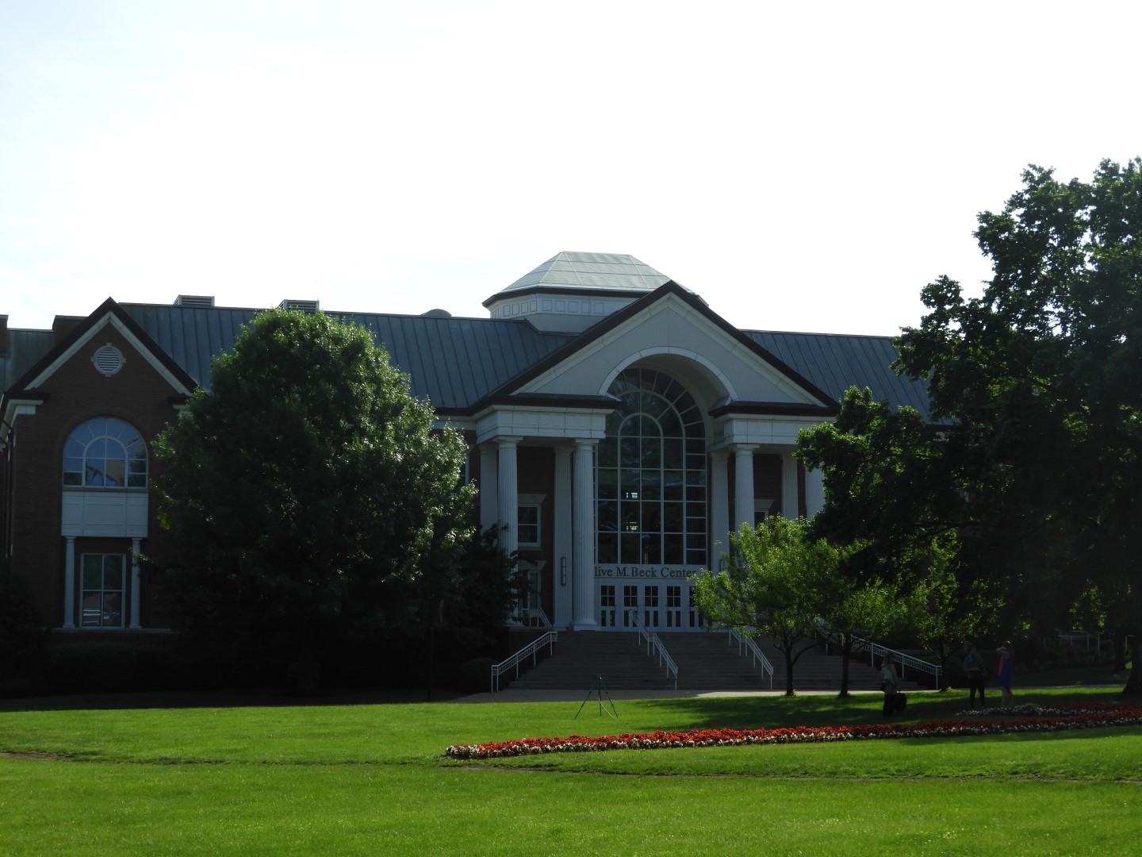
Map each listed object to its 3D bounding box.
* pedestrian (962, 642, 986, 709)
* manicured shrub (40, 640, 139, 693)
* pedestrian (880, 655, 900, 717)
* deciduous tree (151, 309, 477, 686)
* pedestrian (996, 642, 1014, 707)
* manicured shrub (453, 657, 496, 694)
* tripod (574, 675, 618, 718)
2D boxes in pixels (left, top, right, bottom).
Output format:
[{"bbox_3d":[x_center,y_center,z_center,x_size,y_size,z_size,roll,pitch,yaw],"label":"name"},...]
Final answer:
[{"bbox_3d":[10.645,6.493,60.959,0.570,1.721,0.420,1,-7,-7],"label":"pedestrian"},{"bbox_3d":[-18.660,9.259,89.524,3.400,2.013,2.000,2,-7,-15],"label":"manicured shrub"},{"bbox_3d":[8.277,6.673,59.931,0.500,1.622,0.500,1,-7,-11],"label":"pedestrian"},{"bbox_3d":[-9.470,2.569,85.256,11.900,14.105,11.500,0,-6,0],"label":"deciduous tree"},{"bbox_3d":[11.271,6.384,59.964,0.500,1.712,0.480,1,-7,-7],"label":"pedestrian"},{"bbox_3d":[-3.665,9.697,90.785,1.850,1.395,1.800,2,-7,-15],"label":"manicured shrub"},{"bbox_3d":[0.707,7.322,63.077,1.180,1.186,1.050,0,-6,0],"label":"tripod"}]

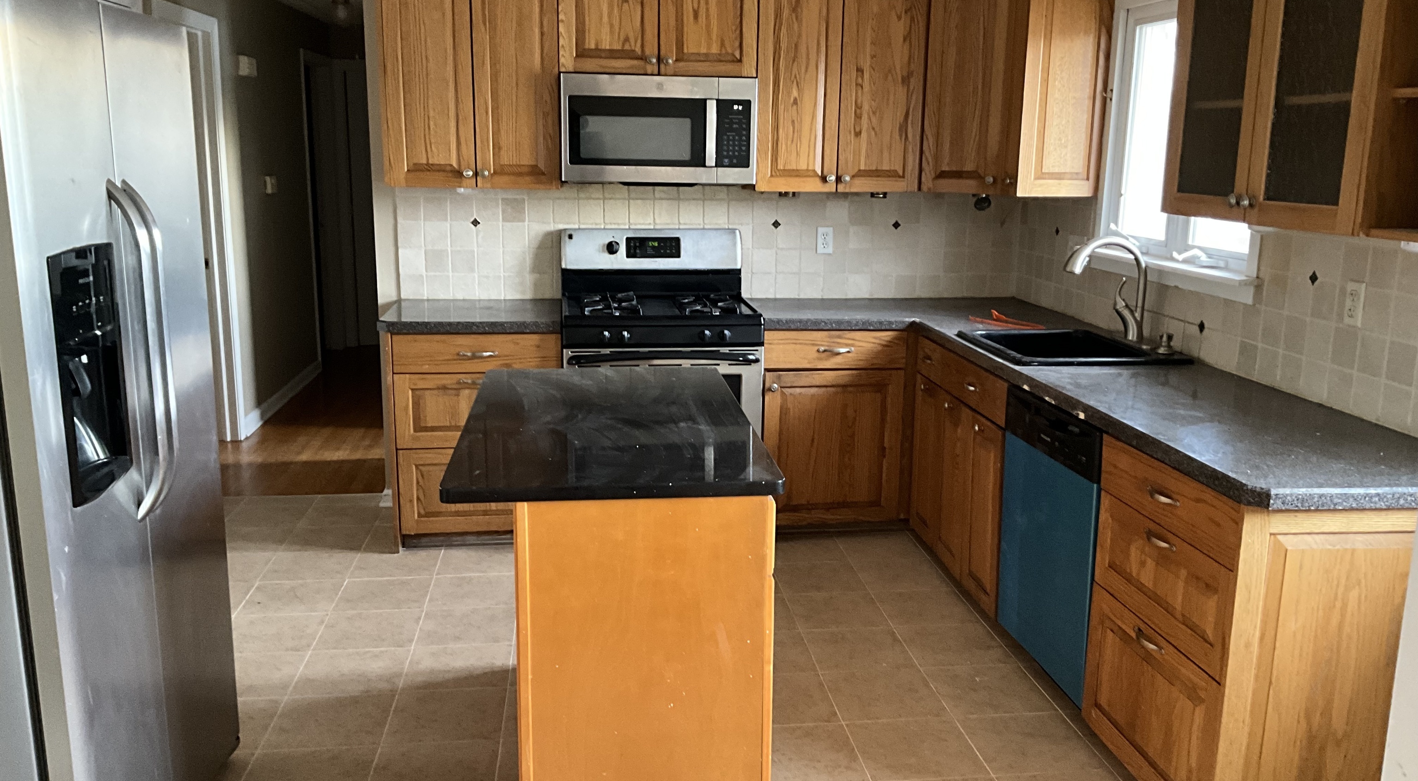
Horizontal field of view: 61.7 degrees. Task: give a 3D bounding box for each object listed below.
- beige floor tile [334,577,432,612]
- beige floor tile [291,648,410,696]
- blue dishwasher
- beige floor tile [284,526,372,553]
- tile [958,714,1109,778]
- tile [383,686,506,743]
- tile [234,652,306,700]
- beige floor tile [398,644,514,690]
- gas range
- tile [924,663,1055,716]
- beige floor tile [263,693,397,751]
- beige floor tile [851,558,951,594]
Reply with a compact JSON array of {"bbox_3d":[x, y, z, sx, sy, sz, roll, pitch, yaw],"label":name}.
[{"bbox_3d":[-1.127,0.713,4.128,0.305,0.010,0.305,-1,12,-6],"label":"beige floor tile"},{"bbox_3d":[-1.081,0.857,3.609,0.311,0.010,0.311,-1,12,-6],"label":"beige floor tile"},{"bbox_3d":[1.254,0.444,3.454,0.600,0.820,0.610,-1,12,-6],"label":"blue dishwasher"},{"bbox_3d":[-1.499,0.591,4.691,0.305,0.010,0.305,-1,12,-6],"label":"beige floor tile"},{"bbox_3d":[0.847,0.935,3.134,0.305,0.010,0.305,-1,12,-6],"label":"tile"},{"bbox_3d":[-0.733,0.916,3.329,0.310,0.010,0.310,-1,12,-6],"label":"tile"},{"bbox_3d":[-1.391,0.863,3.566,0.310,0.010,0.310,-1,12,-6],"label":"tile"},{"bbox_3d":[-0.752,0.835,3.563,0.305,0.010,0.305,-1,12,-6],"label":"beige floor tile"},{"bbox_3d":[-0.203,-0.028,4.864,0.760,1.190,0.670,-1,12,-6],"label":"gas range"},{"bbox_3d":[0.809,0.865,3.419,0.305,0.010,0.305,-1,12,-6],"label":"tile"},{"bbox_3d":[-1.046,0.922,3.304,0.311,0.010,0.311,-1,12,-6],"label":"beige floor tile"},{"bbox_3d":[0.723,0.696,4.434,0.311,0.010,0.311,-1,12,-6],"label":"beige floor tile"}]

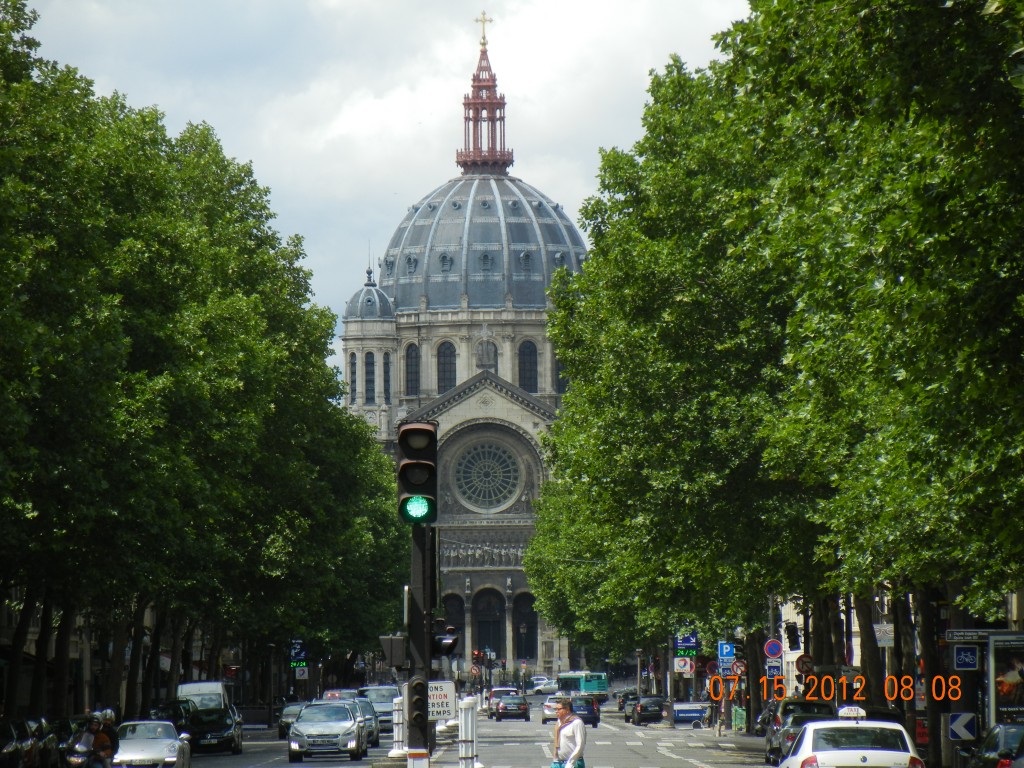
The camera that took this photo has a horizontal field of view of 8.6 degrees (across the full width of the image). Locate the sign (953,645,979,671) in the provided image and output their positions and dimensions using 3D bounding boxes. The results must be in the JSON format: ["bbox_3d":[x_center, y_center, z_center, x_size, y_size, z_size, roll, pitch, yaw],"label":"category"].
[{"bbox_3d":[9.115,5.501,136.000,0.500,0.500,0.050,0,-3,0],"label":"sign"}]

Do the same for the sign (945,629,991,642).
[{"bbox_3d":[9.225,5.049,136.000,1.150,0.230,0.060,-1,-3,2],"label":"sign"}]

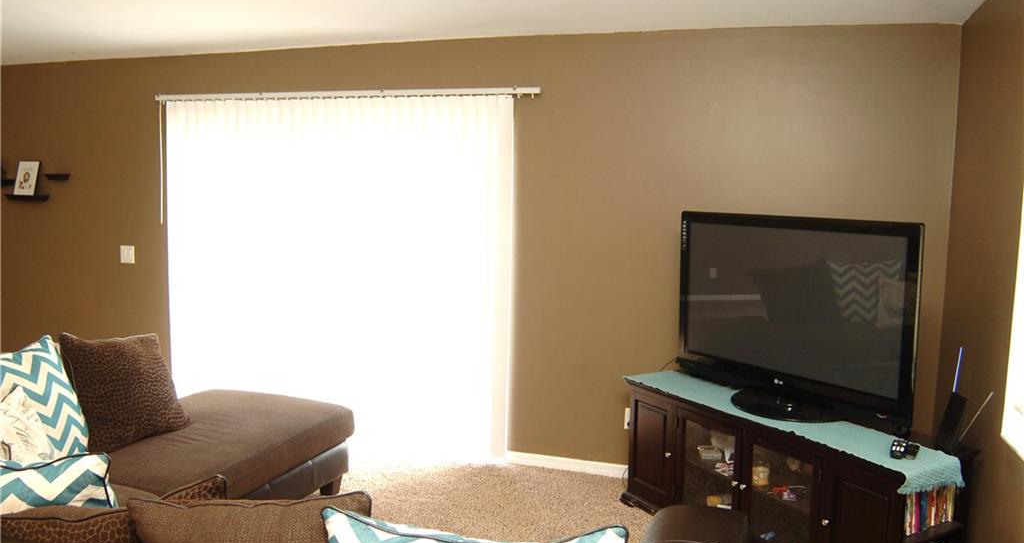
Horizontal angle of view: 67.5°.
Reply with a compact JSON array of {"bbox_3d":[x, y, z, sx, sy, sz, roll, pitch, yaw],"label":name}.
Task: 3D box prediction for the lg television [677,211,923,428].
[{"bbox_3d":[1.175,0.178,3.310,0.310,0.810,1.210,-3,6,-32],"label":"lg television"}]

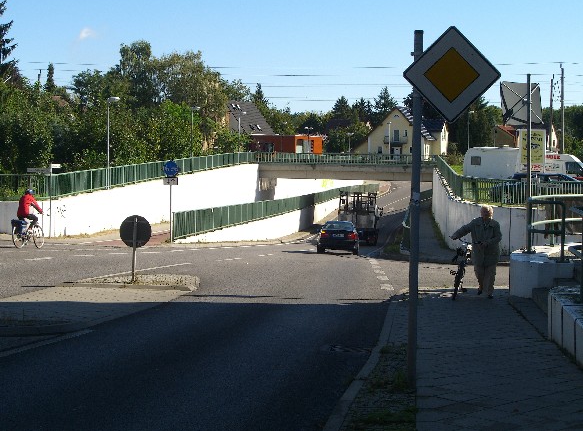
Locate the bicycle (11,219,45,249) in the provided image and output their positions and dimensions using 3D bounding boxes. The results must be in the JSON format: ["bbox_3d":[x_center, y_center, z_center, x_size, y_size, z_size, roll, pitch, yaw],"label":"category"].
[{"bbox_3d":[-7.960,0.470,34.600,0.600,1.070,1.800,1,0,20],"label":"bicycle"}]

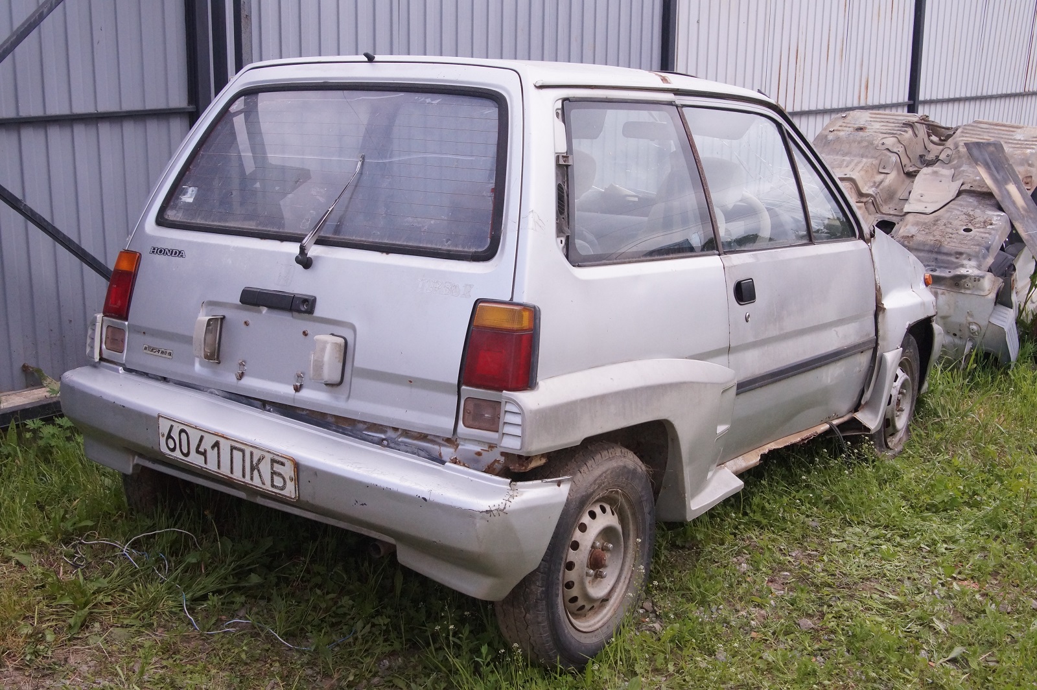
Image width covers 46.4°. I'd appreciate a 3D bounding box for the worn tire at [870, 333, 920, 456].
[{"bbox_3d":[1.448,0.202,4.826,0.180,0.530,0.570,9,12,34],"label":"worn tire"}]

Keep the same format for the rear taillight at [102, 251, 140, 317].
[{"bbox_3d":[-1.123,-0.174,3.433,0.160,0.196,0.088,9,5,34],"label":"rear taillight"}]

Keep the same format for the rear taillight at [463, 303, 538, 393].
[{"bbox_3d":[-0.035,0.002,2.699,0.160,0.196,0.088,9,5,34],"label":"rear taillight"}]

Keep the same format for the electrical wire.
[{"bbox_3d":[-0.952,0.680,3.449,0.380,0.080,1.190,-10,16,-43],"label":"electrical wire"}]

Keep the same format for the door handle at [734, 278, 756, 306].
[{"bbox_3d":[0.659,-0.156,3.527,0.030,0.075,0.145,2,8,35],"label":"door handle"}]

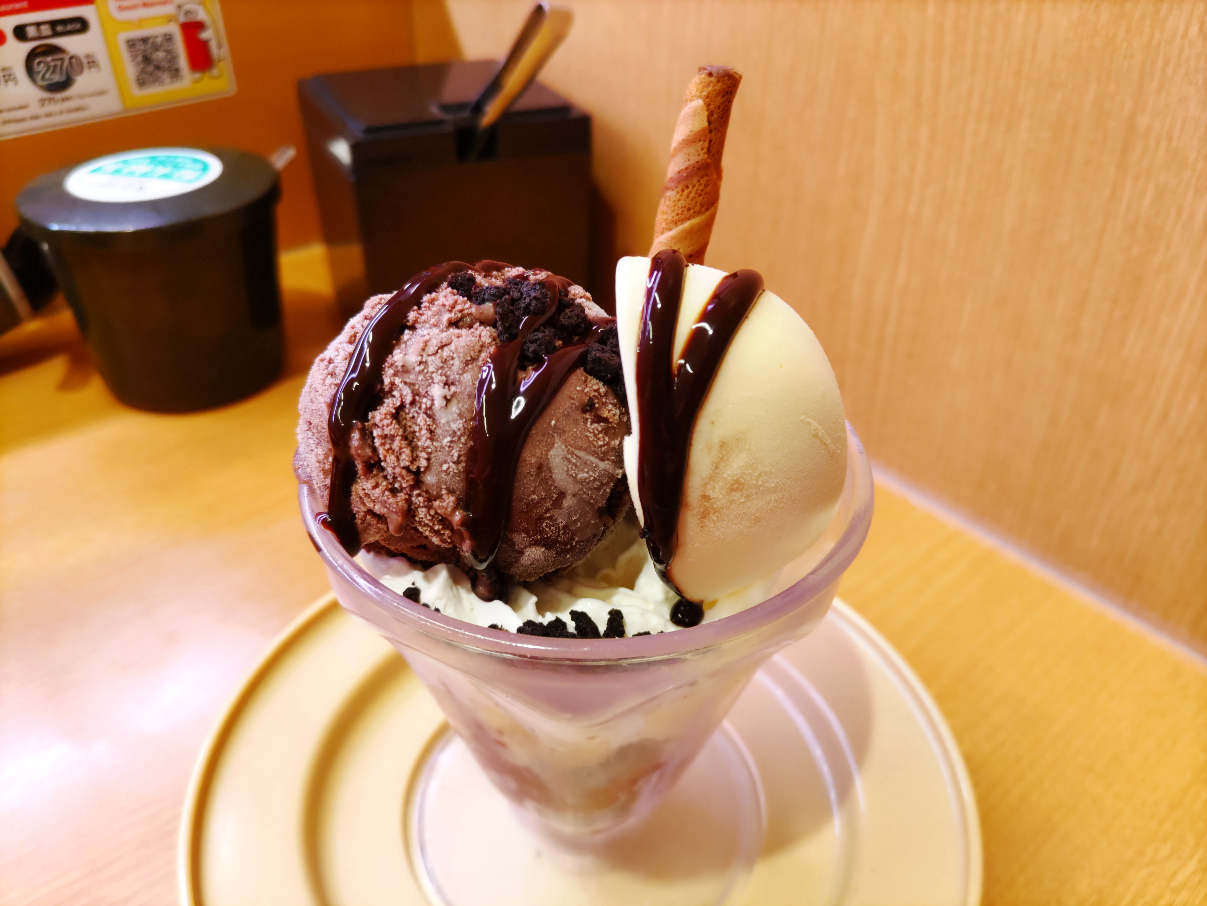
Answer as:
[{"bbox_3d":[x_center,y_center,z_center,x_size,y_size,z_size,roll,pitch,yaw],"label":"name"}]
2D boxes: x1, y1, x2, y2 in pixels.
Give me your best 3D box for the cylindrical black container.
[{"bbox_3d":[-0.163,-0.066,0.350,0.090,0.076,0.090,1,33,0],"label":"cylindrical black container"}]

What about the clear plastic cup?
[{"bbox_3d":[-0.003,0.036,0.171,0.091,0.089,0.091,1,33,0],"label":"clear plastic cup"}]

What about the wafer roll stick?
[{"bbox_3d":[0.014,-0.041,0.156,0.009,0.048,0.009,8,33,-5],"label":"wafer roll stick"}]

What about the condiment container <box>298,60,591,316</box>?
[{"bbox_3d":[-0.060,-0.082,0.350,0.080,0.105,0.095,-13,36,-20],"label":"condiment container"}]

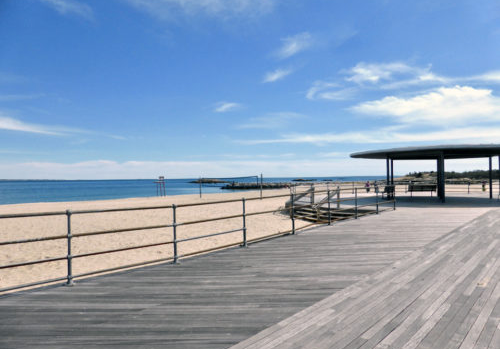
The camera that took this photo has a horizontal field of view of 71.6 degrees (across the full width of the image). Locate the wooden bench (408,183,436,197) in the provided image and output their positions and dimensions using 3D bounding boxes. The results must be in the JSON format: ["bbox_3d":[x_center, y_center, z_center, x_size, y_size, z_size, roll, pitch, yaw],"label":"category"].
[{"bbox_3d":[11.579,1.109,23.300,1.800,0.870,0.620,-1,0,15],"label":"wooden bench"}]

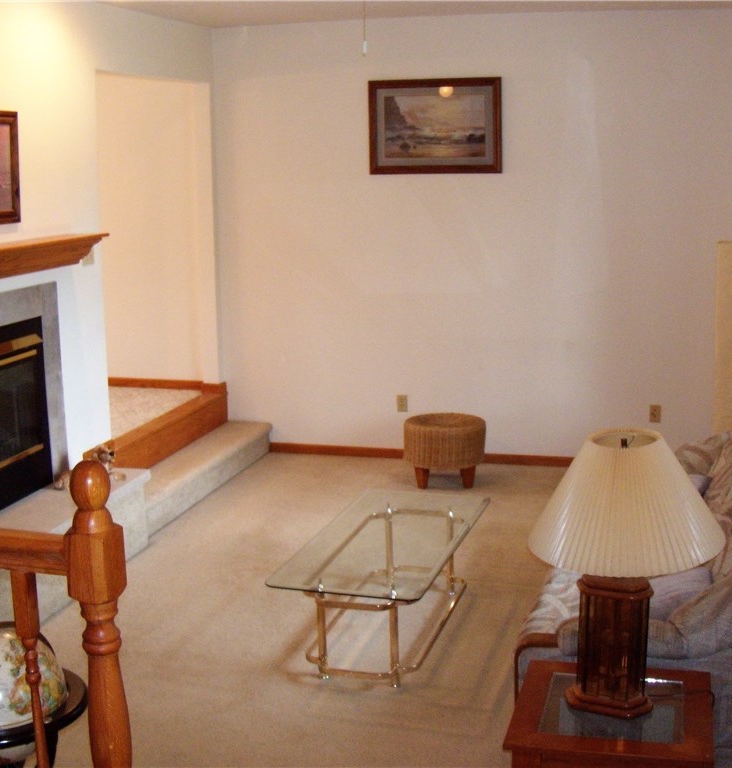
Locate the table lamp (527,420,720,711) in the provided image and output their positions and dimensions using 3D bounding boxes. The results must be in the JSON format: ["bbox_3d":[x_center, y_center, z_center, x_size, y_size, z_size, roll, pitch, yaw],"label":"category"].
[{"bbox_3d":[0.644,0.476,2.674,0.490,0.715,0.490,2,12,16],"label":"table lamp"}]

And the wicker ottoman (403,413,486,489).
[{"bbox_3d":[0.486,0.420,6.505,0.500,0.385,0.500,-1,11,0],"label":"wicker ottoman"}]

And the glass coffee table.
[{"bbox_3d":[0.097,0.826,4.454,0.620,0.400,1.260,2,12,16],"label":"glass coffee table"}]

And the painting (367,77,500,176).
[{"bbox_3d":[0.423,-1.593,6.596,0.830,0.580,0.030,2,12,16],"label":"painting"}]

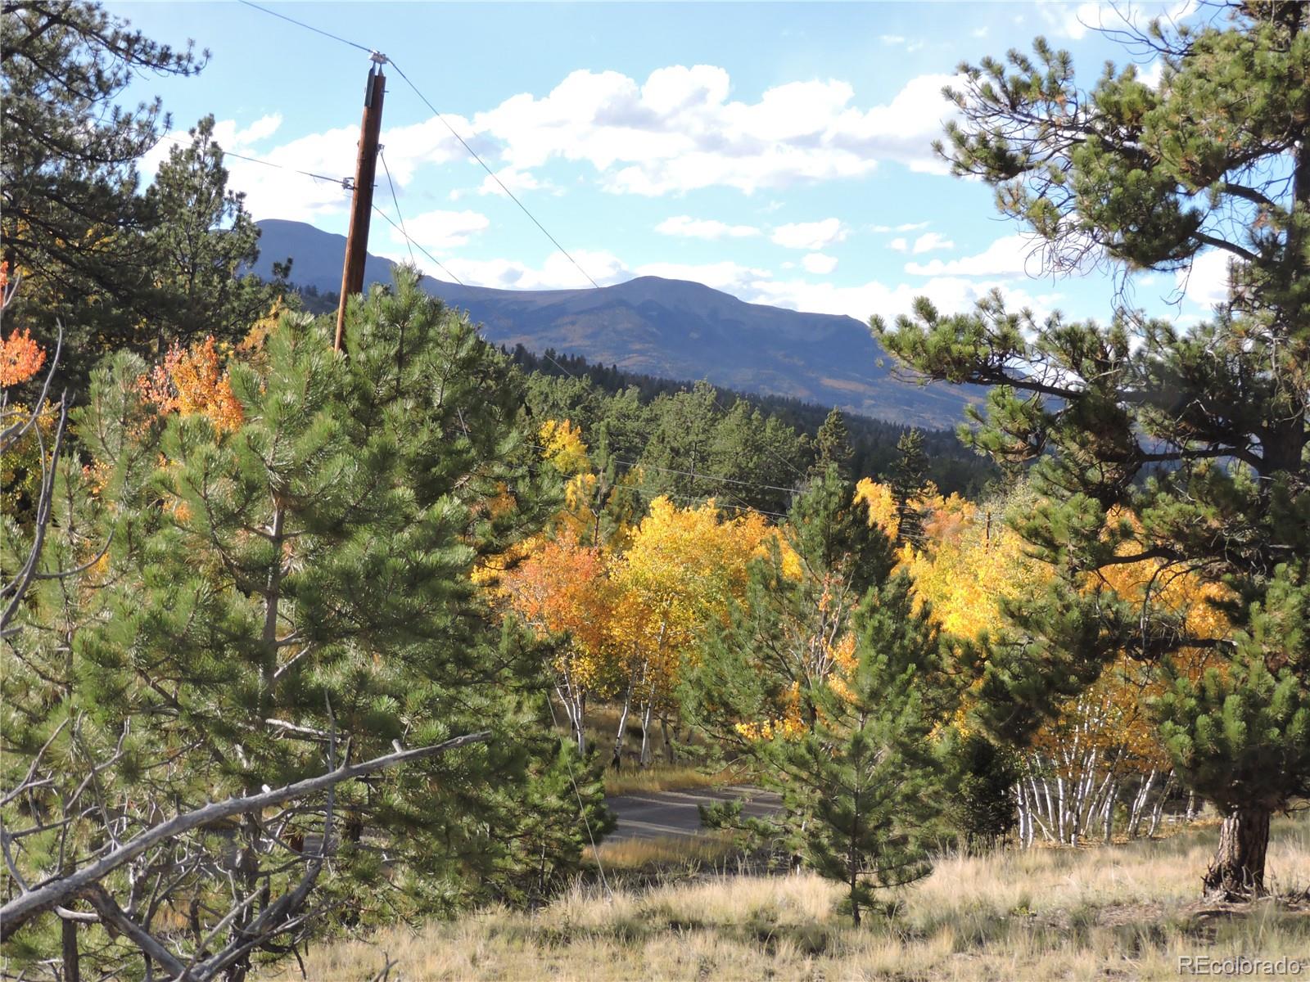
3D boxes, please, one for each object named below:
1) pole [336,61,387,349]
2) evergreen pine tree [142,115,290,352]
[{"bbox_3d":[-3.460,-0.250,28.500,0.300,8.900,0.300,7,0,0],"label":"pole"},{"bbox_3d":[-9.000,-1.600,52.000,4.000,11.500,4.000,4,0,0],"label":"evergreen pine tree"}]

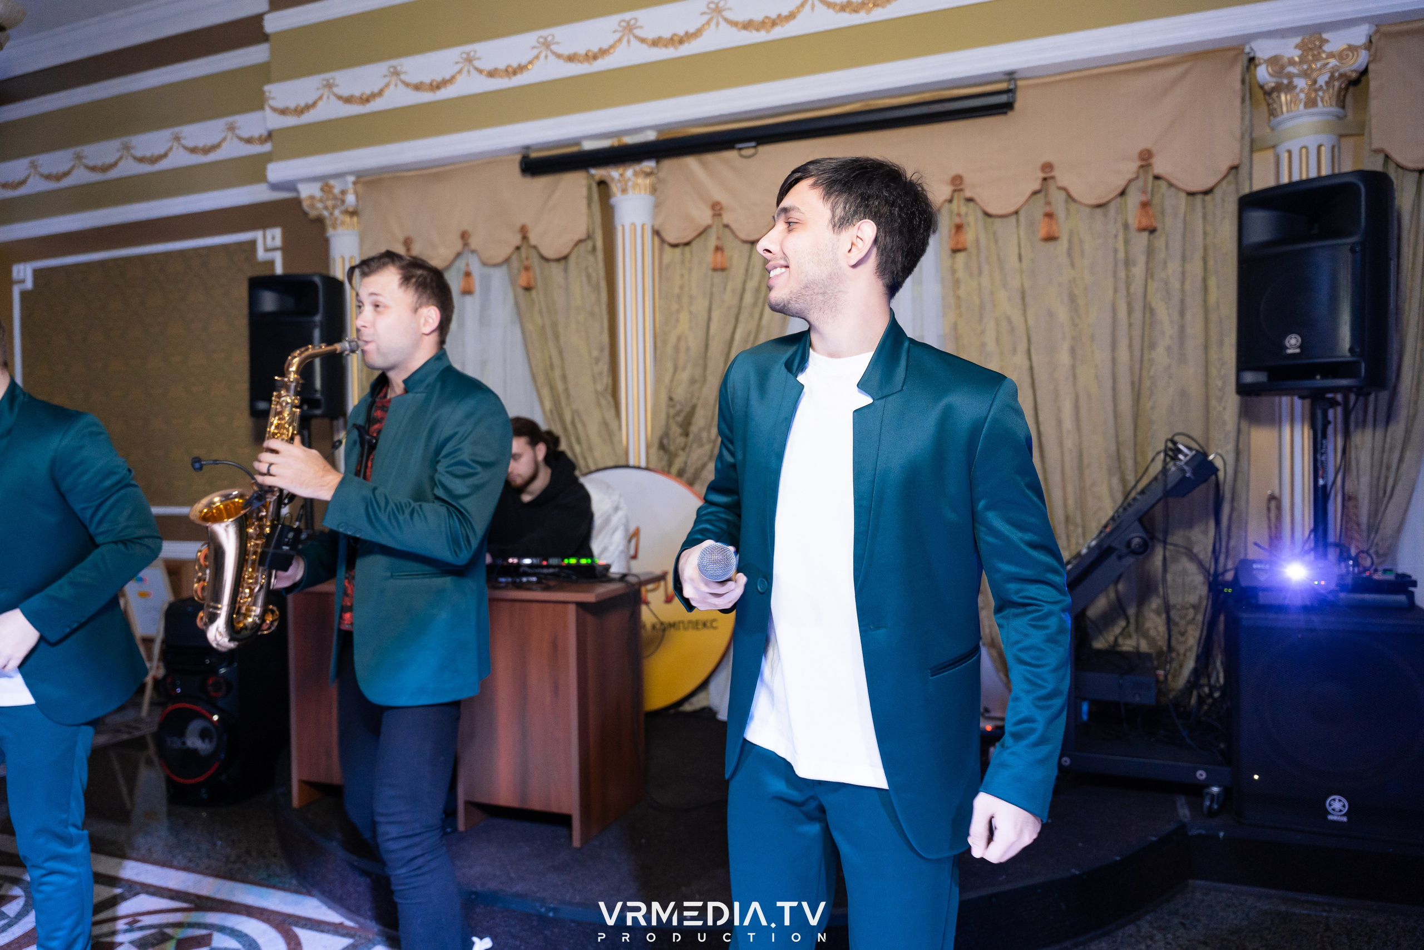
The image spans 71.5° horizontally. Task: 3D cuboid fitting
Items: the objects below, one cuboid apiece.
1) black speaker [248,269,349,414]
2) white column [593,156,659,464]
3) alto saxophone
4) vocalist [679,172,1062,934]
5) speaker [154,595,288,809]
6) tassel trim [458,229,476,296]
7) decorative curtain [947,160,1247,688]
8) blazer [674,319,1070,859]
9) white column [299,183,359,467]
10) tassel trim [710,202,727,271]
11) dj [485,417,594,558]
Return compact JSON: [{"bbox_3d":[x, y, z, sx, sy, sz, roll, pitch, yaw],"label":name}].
[{"bbox_3d":[-1.949,-0.598,4.753,0.370,0.650,0.340,-1,1,7],"label":"black speaker"},{"bbox_3d":[-0.382,-0.247,4.661,0.380,2.650,0.340,-1,1,22],"label":"white column"},{"bbox_3d":[-0.850,0.040,1.930,0.300,0.640,0.190,15,-7,-39],"label":"alto saxophone"},{"bbox_3d":[0.229,0.427,1.409,0.560,1.768,0.410,0,1,30],"label":"vocalist"},{"bbox_3d":[-2.000,0.896,4.120,0.380,0.800,0.370,-1,1,21],"label":"speaker"},{"bbox_3d":[-1.222,-1.061,4.940,0.072,0.320,0.060,0,1,22],"label":"tassel trim"},{"bbox_3d":[1.496,-0.164,3.953,1.120,2.380,0.170,-1,1,22],"label":"decorative curtain"},{"bbox_3d":[0.186,0.143,1.415,0.550,0.780,0.400,0,1,34],"label":"blazer"},{"bbox_3d":[-1.909,-0.206,5.303,0.340,2.749,0.340,0,1,22],"label":"white column"},{"bbox_3d":[0.034,-1.070,4.438,0.072,0.310,0.060,0,1,22],"label":"tassel trim"},{"bbox_3d":[-0.645,0.440,3.650,0.520,1.300,0.660,0,1,30],"label":"dj"}]

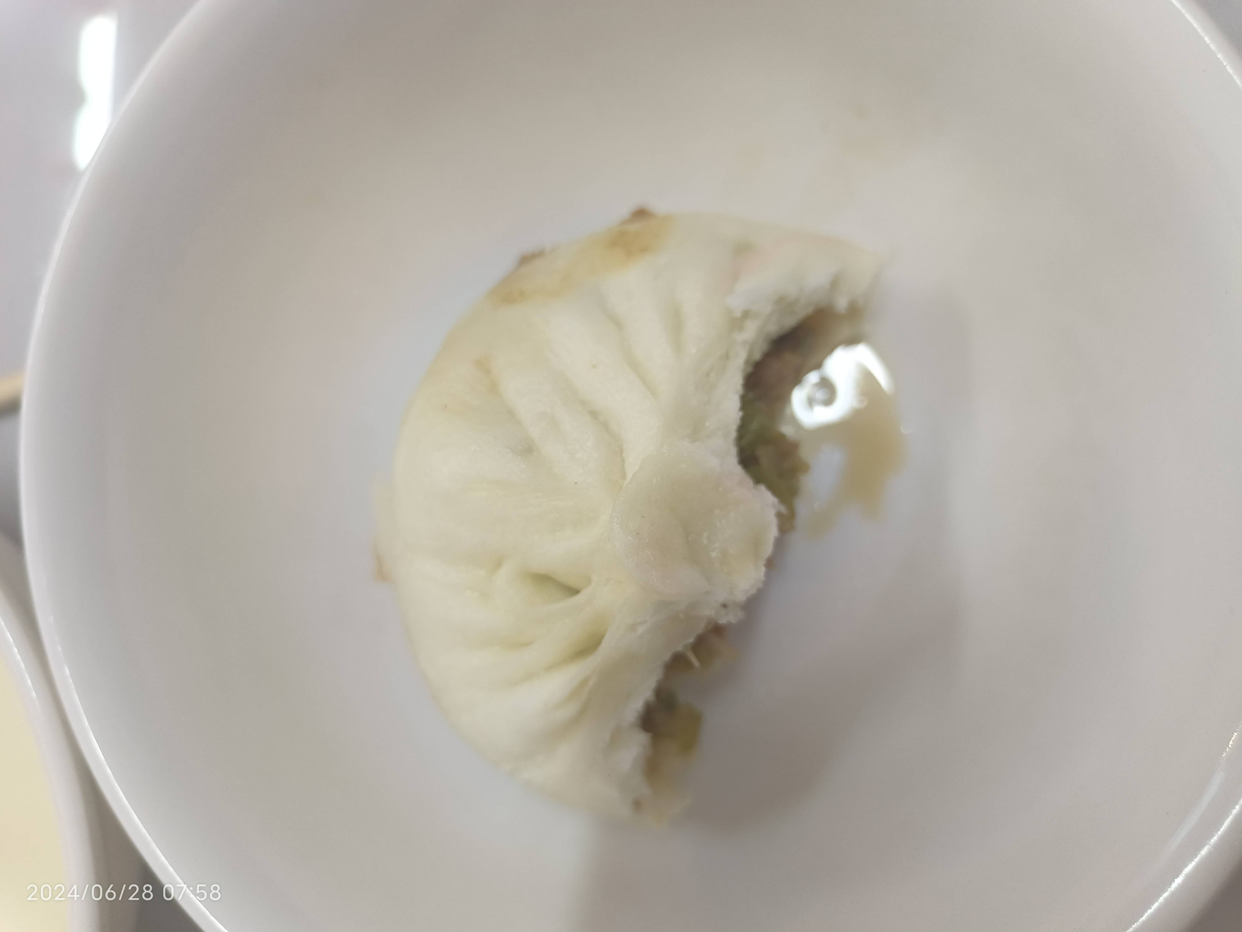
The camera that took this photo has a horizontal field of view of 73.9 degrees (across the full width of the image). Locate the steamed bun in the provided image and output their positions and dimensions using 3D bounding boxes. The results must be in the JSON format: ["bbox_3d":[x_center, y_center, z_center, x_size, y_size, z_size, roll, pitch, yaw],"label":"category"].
[{"bbox_3d":[-0.004,0.002,0.131,0.063,0.048,0.092,20,89,3],"label":"steamed bun"}]

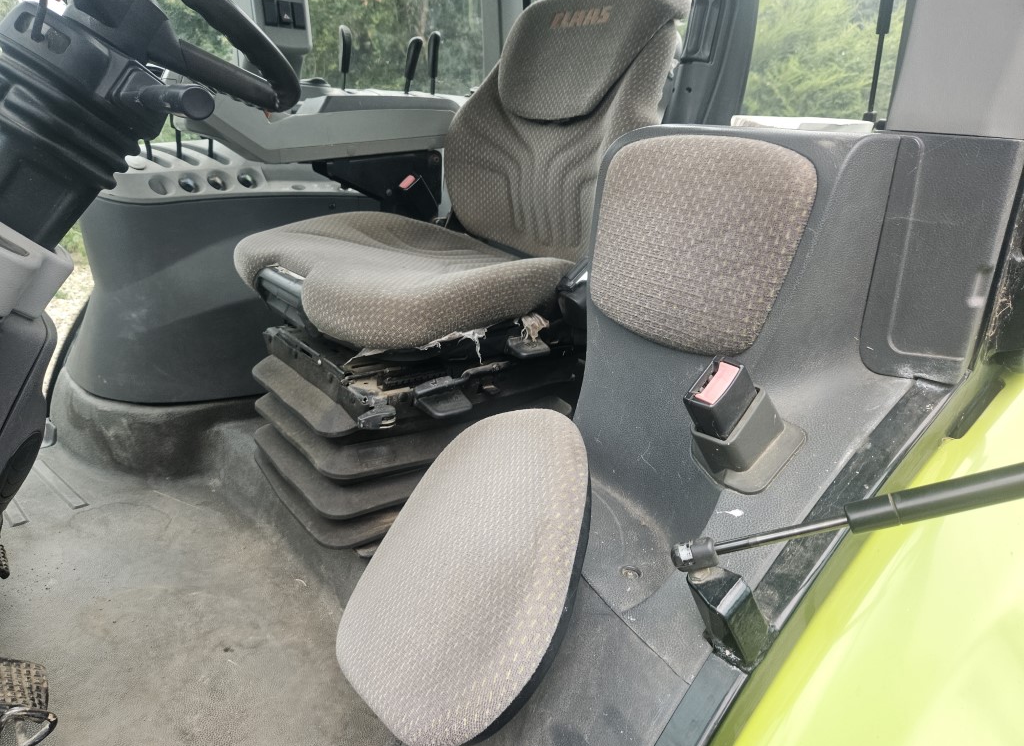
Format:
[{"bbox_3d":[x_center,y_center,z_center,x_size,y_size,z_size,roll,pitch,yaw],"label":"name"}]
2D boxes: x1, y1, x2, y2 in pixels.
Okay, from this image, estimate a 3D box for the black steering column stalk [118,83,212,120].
[{"bbox_3d":[-0.354,-0.276,0.691,0.132,0.032,0.032,17,30,33],"label":"black steering column stalk"}]

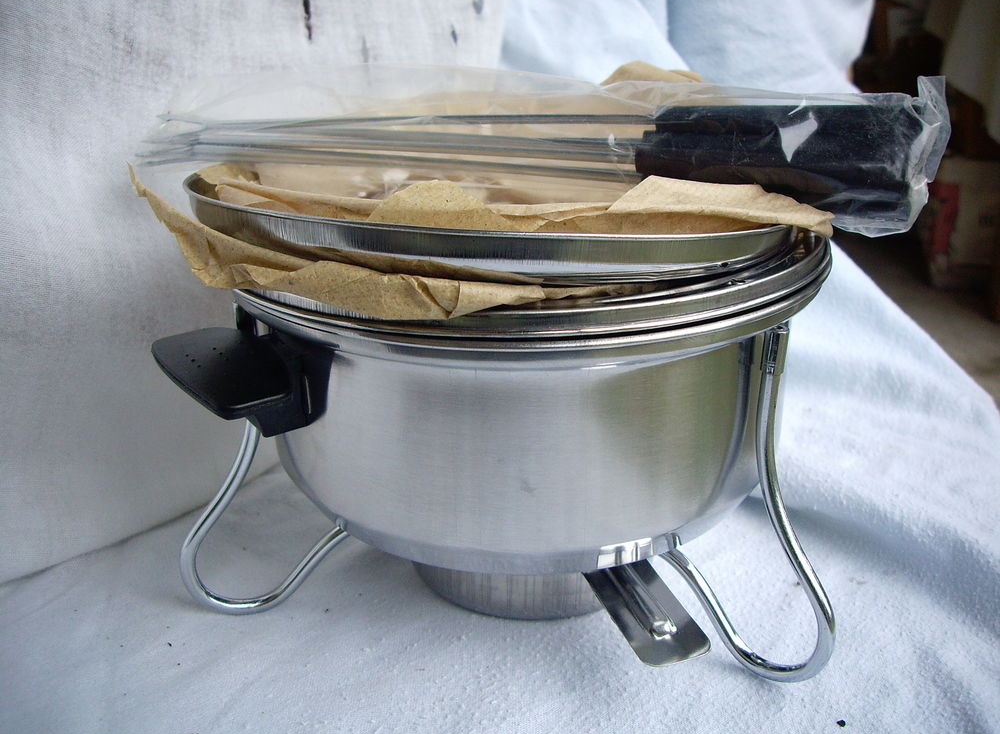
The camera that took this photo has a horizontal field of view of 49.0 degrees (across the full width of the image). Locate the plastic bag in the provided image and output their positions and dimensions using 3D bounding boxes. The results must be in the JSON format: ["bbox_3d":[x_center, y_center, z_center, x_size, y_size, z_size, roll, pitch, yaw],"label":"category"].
[{"bbox_3d":[0.017,-0.073,0.351,0.250,0.045,0.073,1,24,0],"label":"plastic bag"}]

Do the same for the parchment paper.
[{"bbox_3d":[-0.006,-0.059,0.351,0.208,0.042,0.157,2,24,-1],"label":"parchment paper"}]

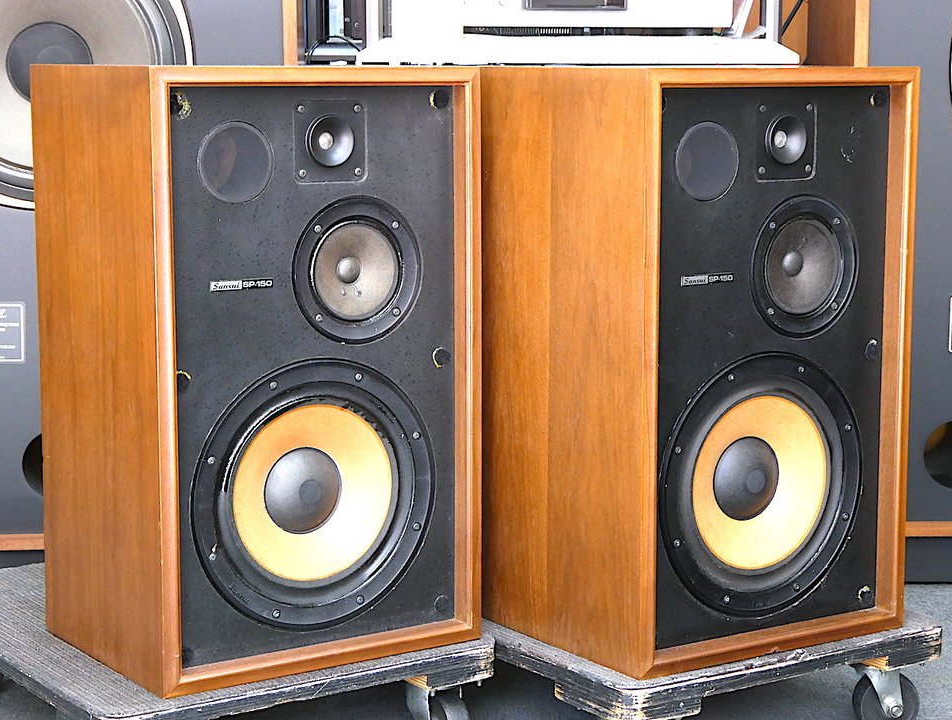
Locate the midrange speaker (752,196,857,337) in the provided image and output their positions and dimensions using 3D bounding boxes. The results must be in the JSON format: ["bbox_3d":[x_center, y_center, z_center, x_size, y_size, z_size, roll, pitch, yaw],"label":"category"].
[{"bbox_3d":[0.346,-0.104,2.136,0.153,0.153,0.055,-5,10,-33],"label":"midrange speaker"}]

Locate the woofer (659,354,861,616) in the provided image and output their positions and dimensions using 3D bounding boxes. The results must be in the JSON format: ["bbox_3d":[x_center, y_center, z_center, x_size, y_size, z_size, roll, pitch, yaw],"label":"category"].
[{"bbox_3d":[0.292,0.133,2.152,0.291,0.291,0.084,-5,10,-33],"label":"woofer"}]

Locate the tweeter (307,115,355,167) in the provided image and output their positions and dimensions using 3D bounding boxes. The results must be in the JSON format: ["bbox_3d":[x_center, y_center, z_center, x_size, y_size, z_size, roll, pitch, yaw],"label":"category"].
[{"bbox_3d":[-0.158,-0.229,2.024,0.055,0.055,0.032,-6,10,-33],"label":"tweeter"}]

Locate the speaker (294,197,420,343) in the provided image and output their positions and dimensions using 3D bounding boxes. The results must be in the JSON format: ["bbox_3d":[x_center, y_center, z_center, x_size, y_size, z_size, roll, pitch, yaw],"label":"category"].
[{"bbox_3d":[-0.138,-0.099,2.077,0.155,0.155,0.055,-6,10,-33],"label":"speaker"}]

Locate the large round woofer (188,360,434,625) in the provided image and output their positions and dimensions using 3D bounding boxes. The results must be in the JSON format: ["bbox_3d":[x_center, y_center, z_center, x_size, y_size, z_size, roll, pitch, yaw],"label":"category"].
[{"bbox_3d":[-0.192,0.139,2.093,0.290,0.290,0.084,-6,10,-33],"label":"large round woofer"}]

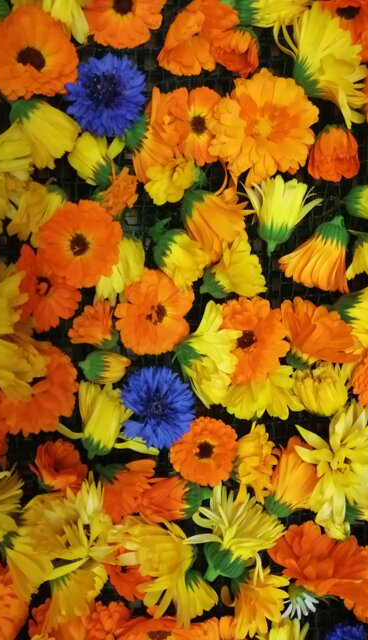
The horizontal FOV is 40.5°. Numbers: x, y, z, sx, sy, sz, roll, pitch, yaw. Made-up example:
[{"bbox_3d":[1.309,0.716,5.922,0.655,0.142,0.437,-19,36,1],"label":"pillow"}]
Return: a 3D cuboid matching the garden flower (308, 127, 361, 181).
[{"bbox_3d":[0.095,-0.105,0.318,0.034,0.032,0.036,0,108,0],"label":"garden flower"}]

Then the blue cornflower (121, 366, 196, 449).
[{"bbox_3d":[-0.015,0.052,0.300,0.047,0.026,0.048,0,90,0],"label":"blue cornflower"}]

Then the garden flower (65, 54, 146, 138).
[{"bbox_3d":[-0.050,-0.143,0.317,0.051,0.028,0.051,0,78,5],"label":"garden flower"}]

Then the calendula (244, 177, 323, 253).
[{"bbox_3d":[0.058,-0.063,0.300,0.042,0.034,0.043,6,102,0],"label":"calendula"}]

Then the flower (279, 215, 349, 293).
[{"bbox_3d":[0.077,-0.038,0.300,0.039,0.032,0.041,19,87,0],"label":"flower"}]

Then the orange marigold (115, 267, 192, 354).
[{"bbox_3d":[-0.018,-0.005,0.306,0.049,0.023,0.052,0,90,-3],"label":"orange marigold"}]

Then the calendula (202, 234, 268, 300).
[{"bbox_3d":[0.031,-0.033,0.309,0.038,0.037,0.040,-25,86,-3],"label":"calendula"}]

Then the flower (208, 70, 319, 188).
[{"bbox_3d":[0.050,-0.121,0.313,0.069,0.026,0.070,0,87,0],"label":"flower"}]

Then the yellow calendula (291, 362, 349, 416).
[{"bbox_3d":[0.082,0.042,0.303,0.031,0.028,0.028,-7,126,0],"label":"yellow calendula"}]

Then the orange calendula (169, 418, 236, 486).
[{"bbox_3d":[0.011,0.078,0.298,0.038,0.021,0.038,0,88,-1],"label":"orange calendula"}]

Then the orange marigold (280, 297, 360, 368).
[{"bbox_3d":[0.084,0.008,0.305,0.054,0.044,0.034,37,111,3],"label":"orange marigold"}]

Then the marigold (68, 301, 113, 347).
[{"bbox_3d":[-0.058,0.002,0.308,0.027,0.023,0.025,41,90,-18],"label":"marigold"}]

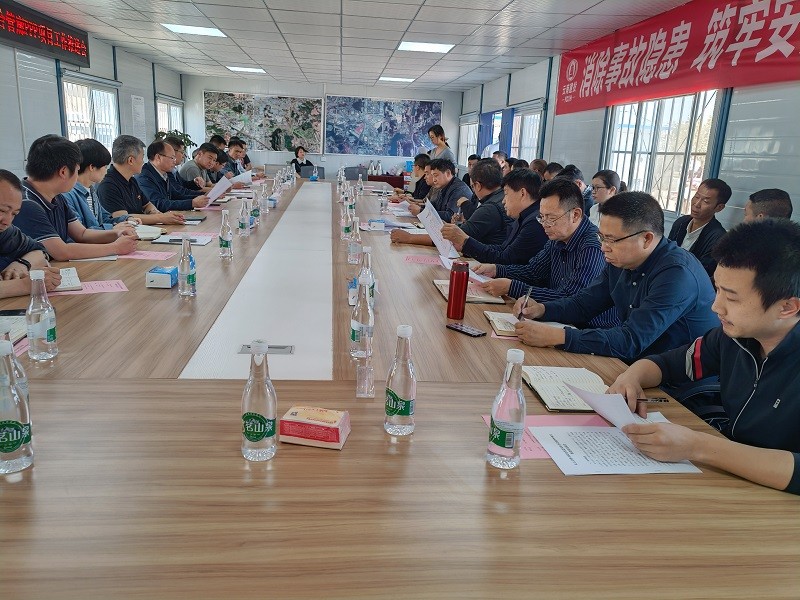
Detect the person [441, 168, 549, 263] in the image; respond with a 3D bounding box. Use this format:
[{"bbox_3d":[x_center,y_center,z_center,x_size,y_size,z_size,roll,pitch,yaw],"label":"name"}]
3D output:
[{"bbox_3d":[0.566,-0.048,3.269,0.640,1.280,0.540,1,14,-7],"label":"person"}]

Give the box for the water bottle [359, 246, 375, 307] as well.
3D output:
[{"bbox_3d":[-0.126,-0.088,2.378,0.069,0.232,0.069,1,14,-7],"label":"water bottle"}]

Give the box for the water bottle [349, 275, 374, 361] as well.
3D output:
[{"bbox_3d":[-0.110,0.049,1.803,0.066,0.236,0.066,1,14,-7],"label":"water bottle"}]

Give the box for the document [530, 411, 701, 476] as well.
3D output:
[{"bbox_3d":[0.456,0.319,1.351,0.297,0.006,0.210,1,14,-8],"label":"document"}]

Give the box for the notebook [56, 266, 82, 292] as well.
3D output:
[{"bbox_3d":[-1.416,-0.078,2.499,0.220,0.022,0.350,-5,16,-30],"label":"notebook"}]

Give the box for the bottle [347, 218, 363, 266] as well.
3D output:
[{"bbox_3d":[-0.224,-0.299,3.167,0.068,0.233,0.068,1,14,-6],"label":"bottle"}]

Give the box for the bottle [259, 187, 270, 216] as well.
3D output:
[{"bbox_3d":[-1.091,-0.809,5.021,0.069,0.232,0.069,1,14,-7],"label":"bottle"}]

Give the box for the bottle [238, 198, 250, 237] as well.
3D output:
[{"bbox_3d":[-0.971,-0.519,3.889,0.066,0.232,0.066,1,14,-7],"label":"bottle"}]

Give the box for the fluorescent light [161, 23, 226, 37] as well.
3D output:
[{"bbox_3d":[-2.137,-2.814,6.528,0.580,0.030,0.570,1,14,-6],"label":"fluorescent light"}]

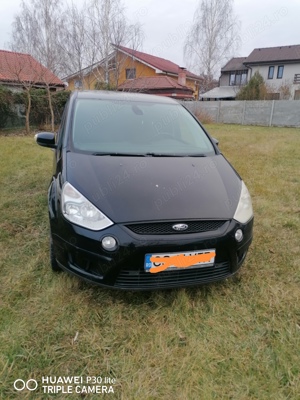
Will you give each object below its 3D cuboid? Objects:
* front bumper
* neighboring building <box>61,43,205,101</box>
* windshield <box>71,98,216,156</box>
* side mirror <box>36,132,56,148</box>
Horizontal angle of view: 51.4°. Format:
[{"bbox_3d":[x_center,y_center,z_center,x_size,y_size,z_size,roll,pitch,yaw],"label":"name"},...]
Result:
[{"bbox_3d":[0.156,0.342,2.433,1.820,0.520,0.560,-1,17,-14],"label":"front bumper"},{"bbox_3d":[-1.189,-16.155,43.186,13.572,7.476,15.840,9,19,24],"label":"neighboring building"},{"bbox_3d":[-0.103,-0.793,3.334,1.460,0.190,1.100,-1,45,-14],"label":"windshield"},{"bbox_3d":[-1.135,-0.654,3.410,0.240,0.165,0.130,-1,17,-14],"label":"side mirror"}]

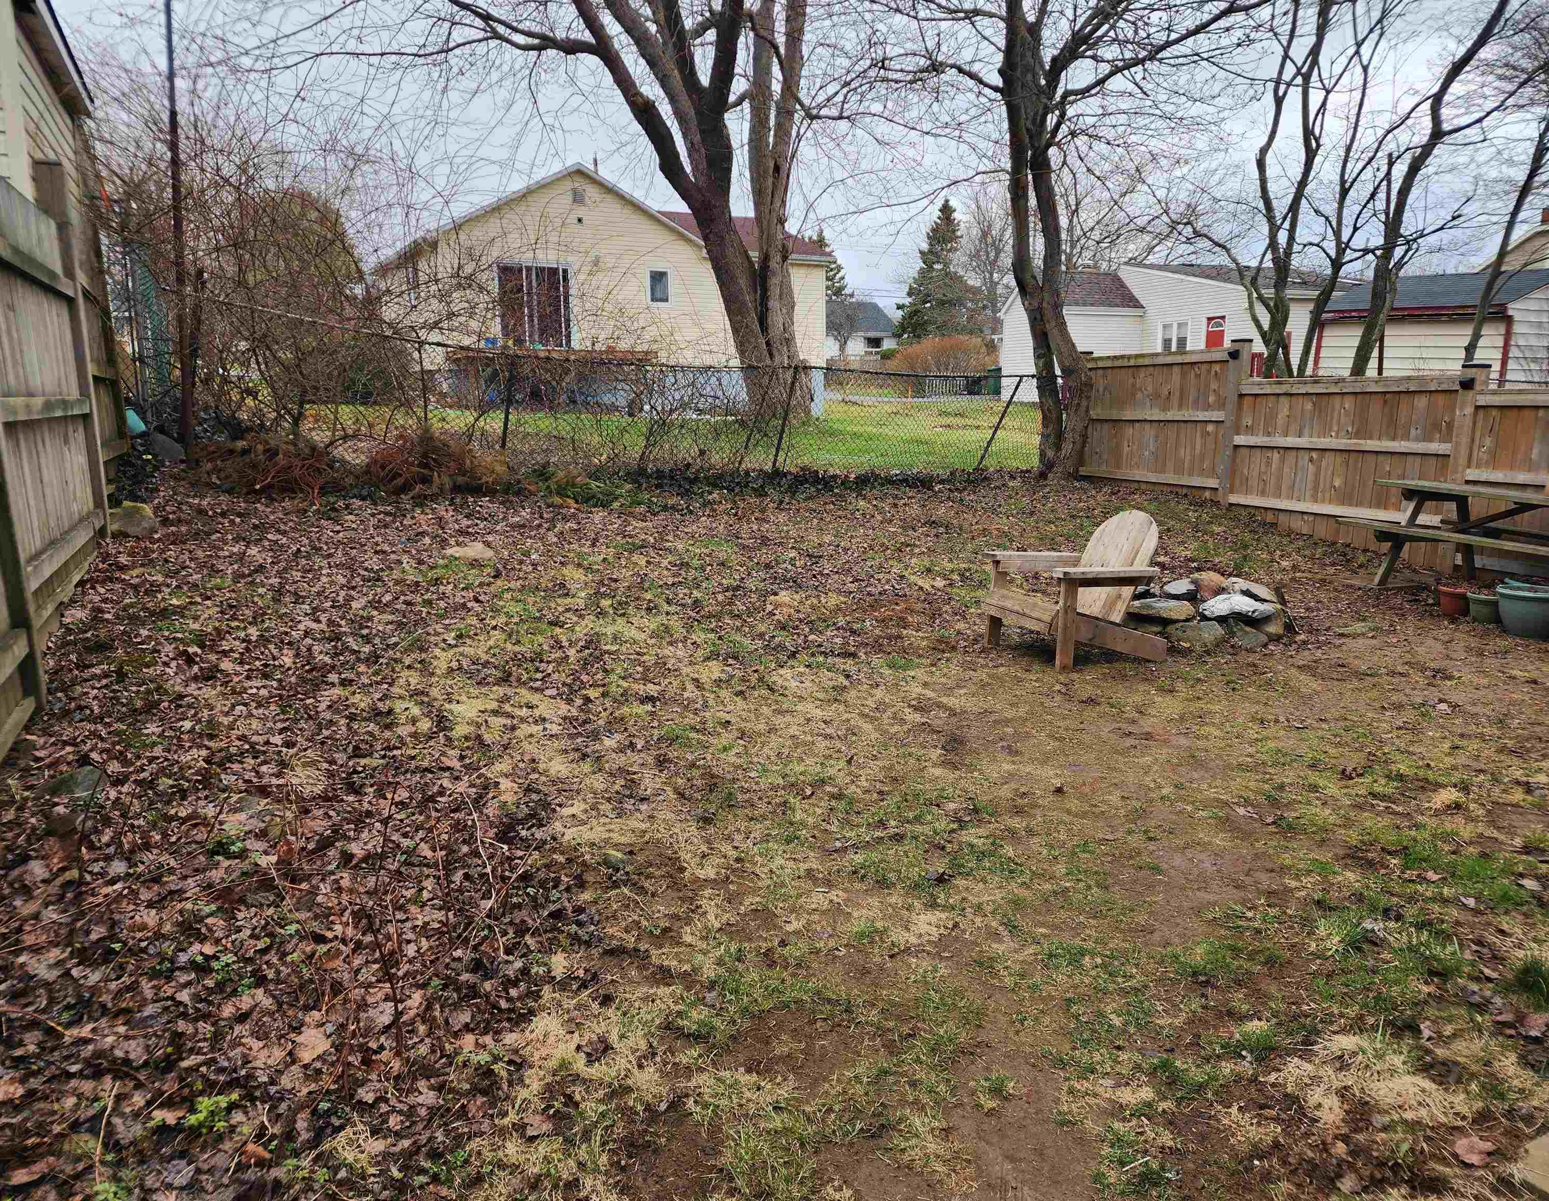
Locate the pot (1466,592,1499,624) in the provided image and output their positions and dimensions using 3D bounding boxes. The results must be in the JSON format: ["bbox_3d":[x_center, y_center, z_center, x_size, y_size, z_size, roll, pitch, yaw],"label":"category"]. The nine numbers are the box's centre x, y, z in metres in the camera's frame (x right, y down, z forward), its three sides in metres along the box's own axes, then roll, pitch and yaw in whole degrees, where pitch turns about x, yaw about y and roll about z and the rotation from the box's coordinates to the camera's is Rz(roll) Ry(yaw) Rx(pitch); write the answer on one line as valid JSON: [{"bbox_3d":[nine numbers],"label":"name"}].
[{"bbox_3d":[4.476,0.039,6.721,0.230,0.195,0.230,0,12,0],"label":"pot"}]

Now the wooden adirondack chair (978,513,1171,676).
[{"bbox_3d":[1.758,-0.090,6.145,0.910,0.860,0.690,-6,13,-25],"label":"wooden adirondack chair"}]

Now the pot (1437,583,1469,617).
[{"bbox_3d":[4.432,-0.007,6.951,0.215,0.185,0.215,0,12,0],"label":"pot"}]

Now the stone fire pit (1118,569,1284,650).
[{"bbox_3d":[2.682,0.032,6.627,1.060,0.290,1.020,4,13,22],"label":"stone fire pit"}]

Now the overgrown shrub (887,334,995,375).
[{"bbox_3d":[7.932,-11.149,49.785,5.200,2.800,4.200,0,12,0],"label":"overgrown shrub"}]

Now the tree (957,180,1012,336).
[{"bbox_3d":[12.538,-18.553,62.541,4.500,12.100,4.500,0,12,0],"label":"tree"}]

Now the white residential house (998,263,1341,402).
[{"bbox_3d":[15.912,-10.159,39.789,13.300,4.800,11.500,-5,13,-21],"label":"white residential house"}]

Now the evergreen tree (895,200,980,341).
[{"bbox_3d":[9.098,-17.219,59.750,5.200,10.700,5.200,0,12,0],"label":"evergreen tree"}]

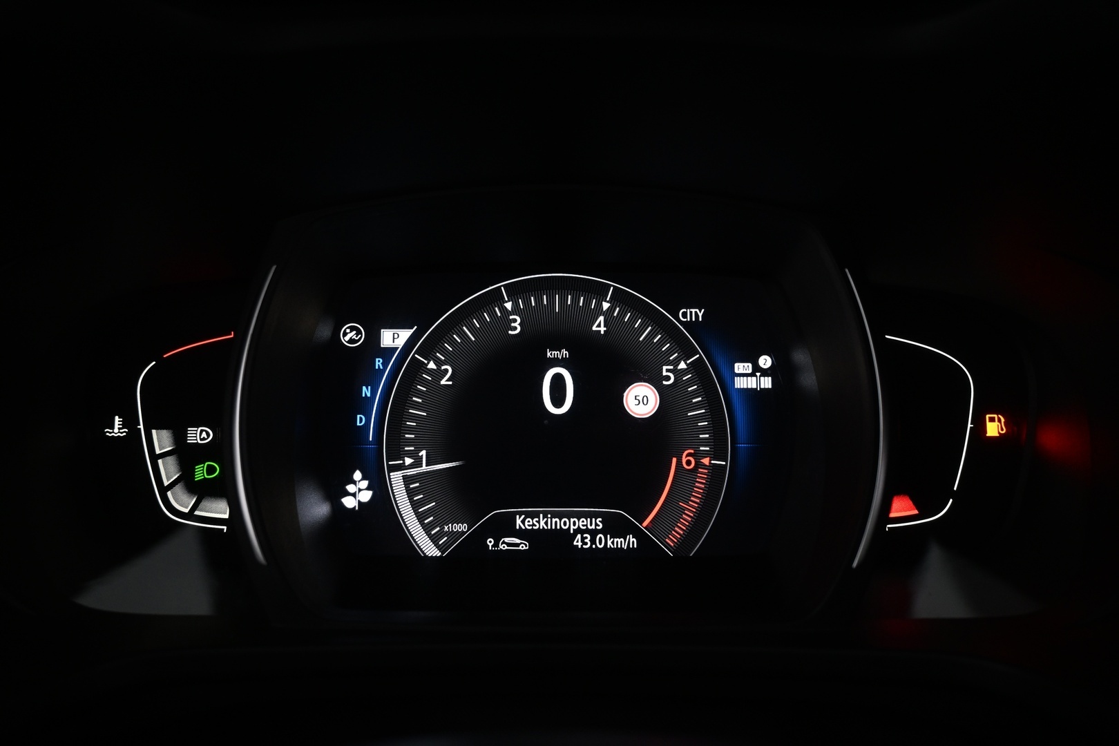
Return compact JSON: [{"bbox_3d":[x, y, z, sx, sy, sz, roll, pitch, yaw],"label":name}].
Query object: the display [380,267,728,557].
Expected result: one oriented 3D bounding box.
[{"bbox_3d":[-0.001,0.014,0.302,0.115,0.093,0.018,0,1,0],"label":"display"}]

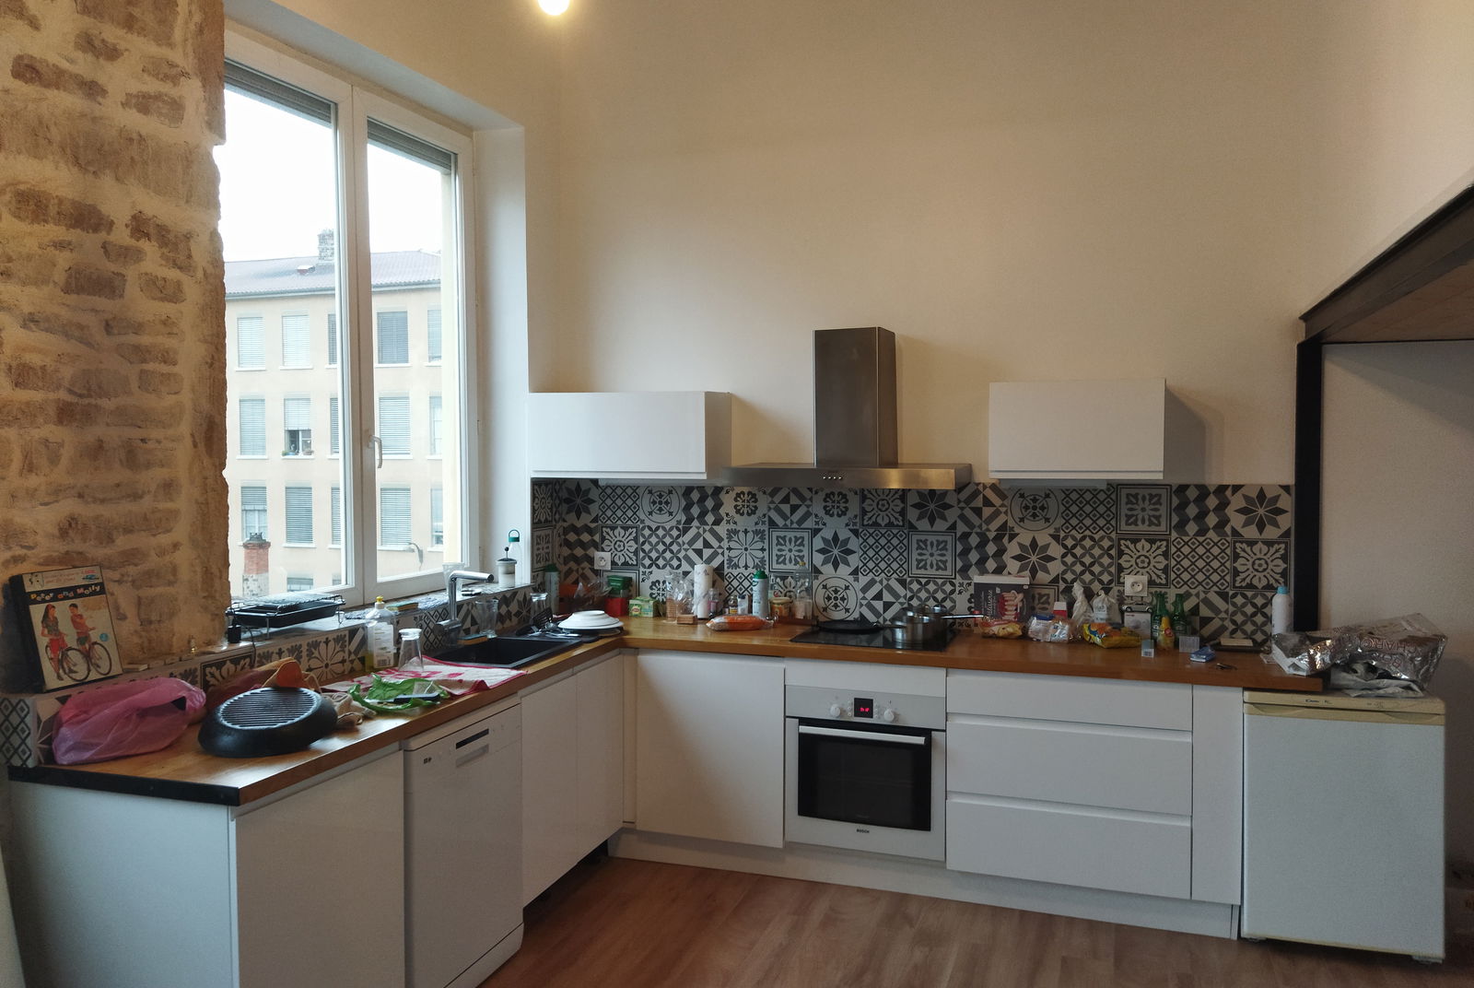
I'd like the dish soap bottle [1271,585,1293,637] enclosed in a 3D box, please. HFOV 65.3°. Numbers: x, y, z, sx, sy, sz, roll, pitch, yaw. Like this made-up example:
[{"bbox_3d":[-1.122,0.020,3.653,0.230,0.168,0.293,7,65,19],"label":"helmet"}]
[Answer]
[{"bbox_3d":[1.966,0.451,4.139,0.072,0.225,0.072,1,3,19],"label":"dish soap bottle"}]

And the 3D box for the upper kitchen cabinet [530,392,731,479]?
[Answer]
[{"bbox_3d":[-0.443,-0.249,4.885,0.800,0.360,0.335,1,4,21],"label":"upper kitchen cabinet"}]

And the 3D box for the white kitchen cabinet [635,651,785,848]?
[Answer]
[{"bbox_3d":[-0.014,0.945,4.632,0.605,0.715,0.570,1,3,19],"label":"white kitchen cabinet"}]

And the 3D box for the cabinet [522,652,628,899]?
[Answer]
[{"bbox_3d":[-0.840,0.975,4.208,0.575,0.710,0.780,1,3,19],"label":"cabinet"}]

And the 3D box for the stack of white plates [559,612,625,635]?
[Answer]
[{"bbox_3d":[-0.569,0.506,4.558,0.260,0.065,0.260,1,3,19],"label":"stack of white plates"}]

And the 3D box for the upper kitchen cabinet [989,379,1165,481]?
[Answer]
[{"bbox_3d":[1.260,-0.238,4.246,0.600,0.353,0.335,1,4,21],"label":"upper kitchen cabinet"}]

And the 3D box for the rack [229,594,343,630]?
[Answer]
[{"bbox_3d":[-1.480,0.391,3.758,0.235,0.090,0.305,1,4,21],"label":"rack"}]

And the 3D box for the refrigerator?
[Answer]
[{"bbox_3d":[2.000,1.033,3.889,0.558,0.835,0.575,1,4,21],"label":"refrigerator"}]

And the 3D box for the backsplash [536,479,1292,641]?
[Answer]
[{"bbox_3d":[0.616,0.240,4.686,2.980,0.600,0.040,1,3,19],"label":"backsplash"}]

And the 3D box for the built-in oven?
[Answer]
[{"bbox_3d":[0.547,0.991,4.413,0.597,0.592,0.550,1,3,19],"label":"built-in oven"}]

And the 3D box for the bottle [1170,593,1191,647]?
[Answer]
[{"bbox_3d":[1.609,0.451,4.167,0.062,0.192,0.062,1,4,21],"label":"bottle"}]

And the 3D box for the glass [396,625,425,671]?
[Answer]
[{"bbox_3d":[-1.097,0.525,3.880,0.086,0.135,0.086,1,4,21],"label":"glass"}]

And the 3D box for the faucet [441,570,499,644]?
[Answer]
[{"bbox_3d":[-0.984,0.426,4.178,0.230,0.278,0.110,1,3,27],"label":"faucet"}]

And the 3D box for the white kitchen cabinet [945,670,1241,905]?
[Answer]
[{"bbox_3d":[1.286,0.953,4.149,0.952,0.720,0.580,1,4,21],"label":"white kitchen cabinet"}]

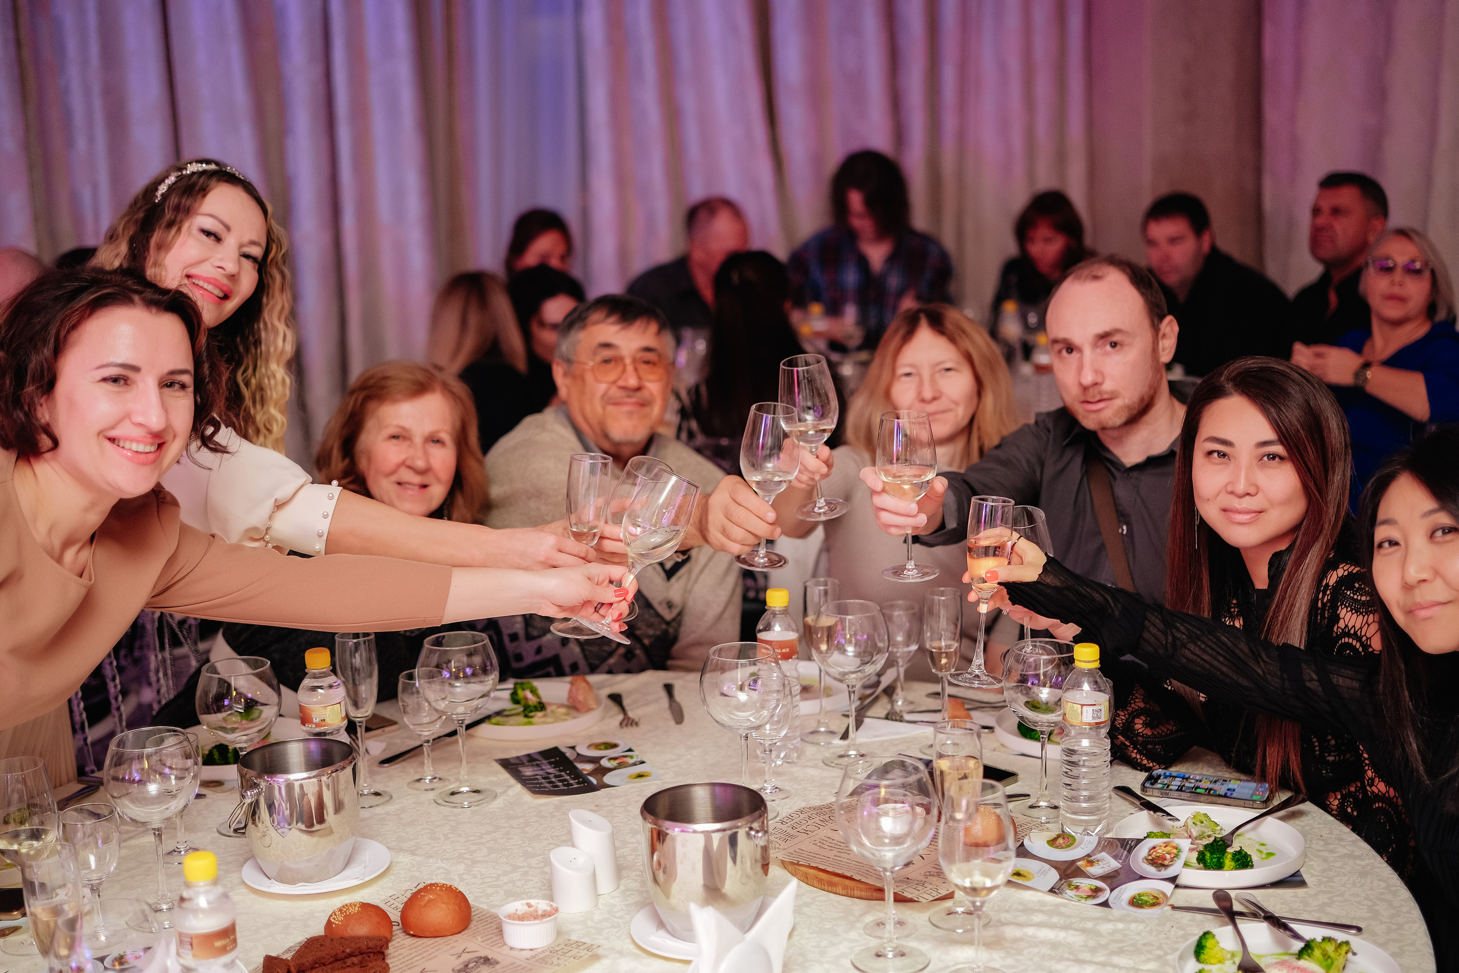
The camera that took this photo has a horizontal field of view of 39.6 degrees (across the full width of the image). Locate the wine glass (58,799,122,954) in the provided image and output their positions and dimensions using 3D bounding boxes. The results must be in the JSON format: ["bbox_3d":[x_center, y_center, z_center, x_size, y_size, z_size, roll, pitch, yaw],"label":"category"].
[{"bbox_3d":[-0.706,0.434,2.252,0.065,0.152,0.065,-2,12,0],"label":"wine glass"}]

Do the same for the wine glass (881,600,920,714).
[{"bbox_3d":[0.247,0.246,2.935,0.064,0.148,0.064,-2,12,0],"label":"wine glass"}]

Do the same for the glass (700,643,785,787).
[{"bbox_3d":[0.019,0.307,2.523,0.105,0.210,0.105,-2,12,0],"label":"glass"}]

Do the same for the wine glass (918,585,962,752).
[{"bbox_3d":[0.295,0.254,2.792,0.064,0.225,0.064,-2,12,0],"label":"wine glass"}]

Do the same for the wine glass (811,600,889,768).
[{"bbox_3d":[0.163,0.264,2.708,0.105,0.210,0.105,-2,12,0],"label":"wine glass"}]

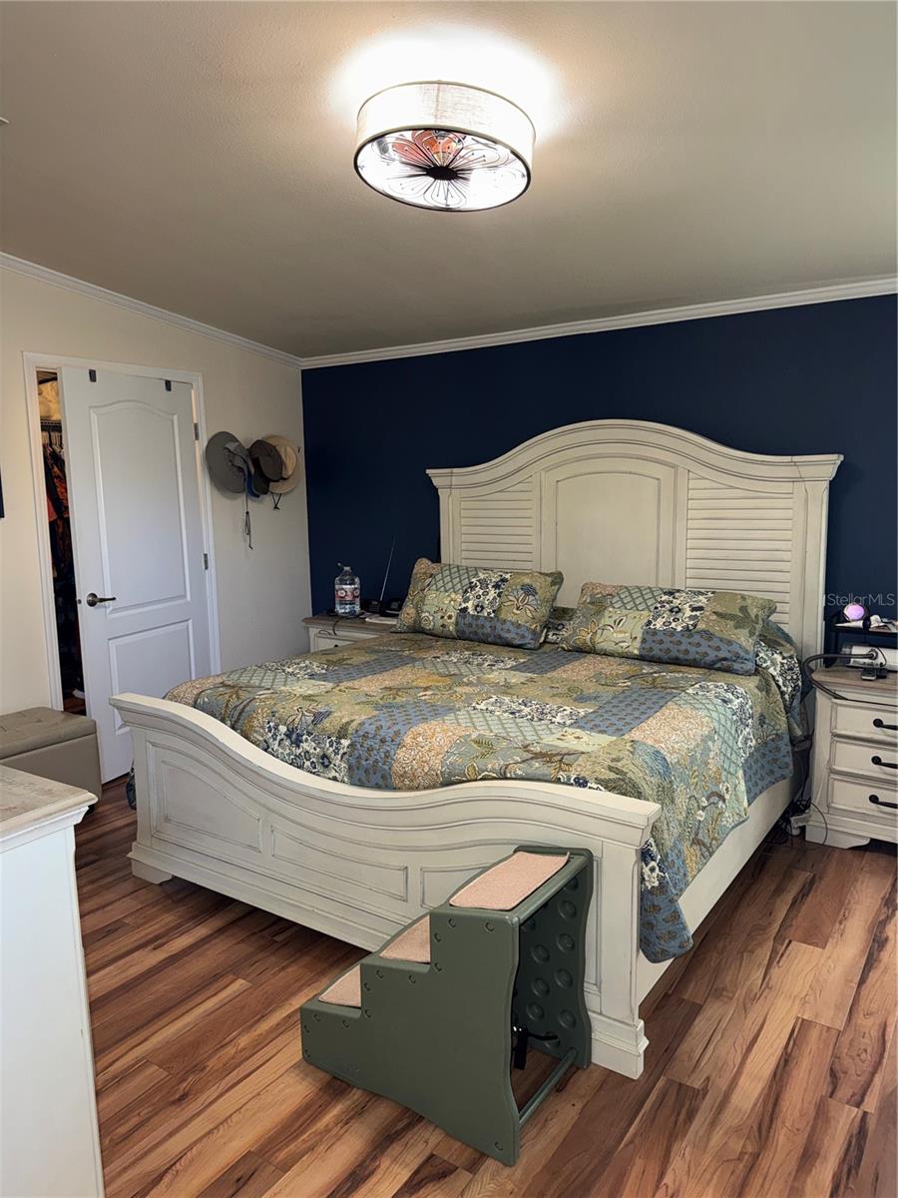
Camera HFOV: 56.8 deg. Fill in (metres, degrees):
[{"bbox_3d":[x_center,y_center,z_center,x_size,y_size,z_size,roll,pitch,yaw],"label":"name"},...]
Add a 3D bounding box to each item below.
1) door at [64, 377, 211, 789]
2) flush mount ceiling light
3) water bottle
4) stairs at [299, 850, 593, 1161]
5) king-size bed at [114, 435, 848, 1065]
[{"bbox_3d":[-1.602,-0.131,4.383,0.040,2.031,0.814,3,9,28],"label":"door"},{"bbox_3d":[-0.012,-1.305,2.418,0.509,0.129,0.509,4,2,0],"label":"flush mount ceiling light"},{"bbox_3d":[-0.612,-0.058,4.955,0.148,0.310,0.148,-1,8,0],"label":"water bottle"},{"bbox_3d":[-0.015,0.894,2.073,0.652,0.583,0.371,4,9,34],"label":"stairs"},{"bbox_3d":[0.208,0.122,3.360,2.157,1.759,2.166,4,9,34],"label":"king-size bed"}]

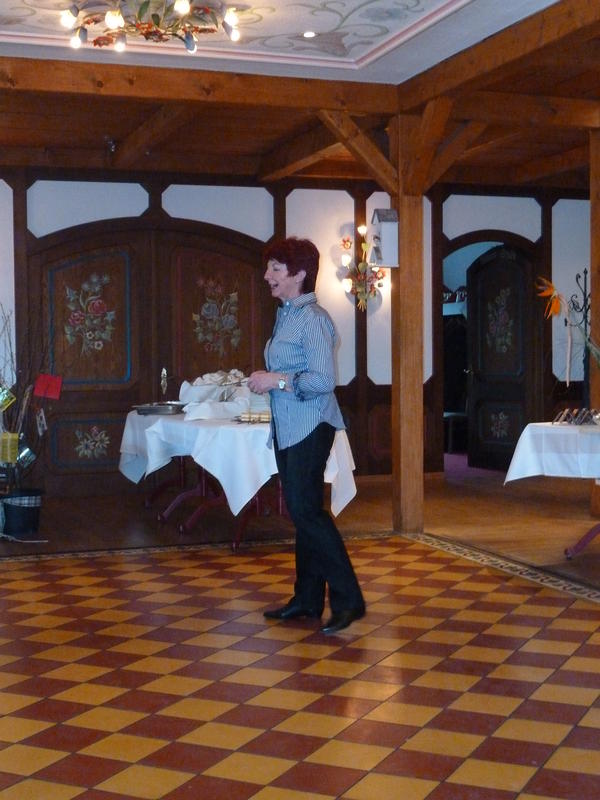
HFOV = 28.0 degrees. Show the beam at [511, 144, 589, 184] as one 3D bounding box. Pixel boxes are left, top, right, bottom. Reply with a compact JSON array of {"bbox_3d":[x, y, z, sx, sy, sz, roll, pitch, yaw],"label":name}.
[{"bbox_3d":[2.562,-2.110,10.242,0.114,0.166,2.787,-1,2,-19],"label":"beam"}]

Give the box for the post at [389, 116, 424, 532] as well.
[{"bbox_3d":[0.681,-0.467,7.599,0.154,2.615,0.146,-1,2,-19],"label":"post"}]

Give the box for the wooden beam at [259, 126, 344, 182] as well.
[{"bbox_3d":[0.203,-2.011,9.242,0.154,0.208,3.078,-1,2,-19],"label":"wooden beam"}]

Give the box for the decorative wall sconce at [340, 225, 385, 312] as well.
[{"bbox_3d":[0.568,-1.192,10.931,0.406,0.790,0.200,-1,2,-19],"label":"decorative wall sconce"}]

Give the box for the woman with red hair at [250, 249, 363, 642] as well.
[{"bbox_3d":[0.028,0.130,5.086,0.440,1.625,0.470,-1,2,-17],"label":"woman with red hair"}]

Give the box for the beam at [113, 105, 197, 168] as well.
[{"bbox_3d":[-1.025,-2.021,8.833,0.114,0.156,3.078,-1,2,-19],"label":"beam"}]

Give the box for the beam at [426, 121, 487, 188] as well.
[{"bbox_3d":[0.931,-1.578,7.642,0.114,0.697,0.114,46,-12,-15],"label":"beam"}]

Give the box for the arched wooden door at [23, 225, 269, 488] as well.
[{"bbox_3d":[-1.264,-0.393,10.437,2.184,2.288,0.100,-1,2,-19],"label":"arched wooden door"}]

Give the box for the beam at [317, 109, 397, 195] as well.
[{"bbox_3d":[0.388,-1.566,7.452,0.697,0.114,0.114,44,-12,-15],"label":"beam"}]

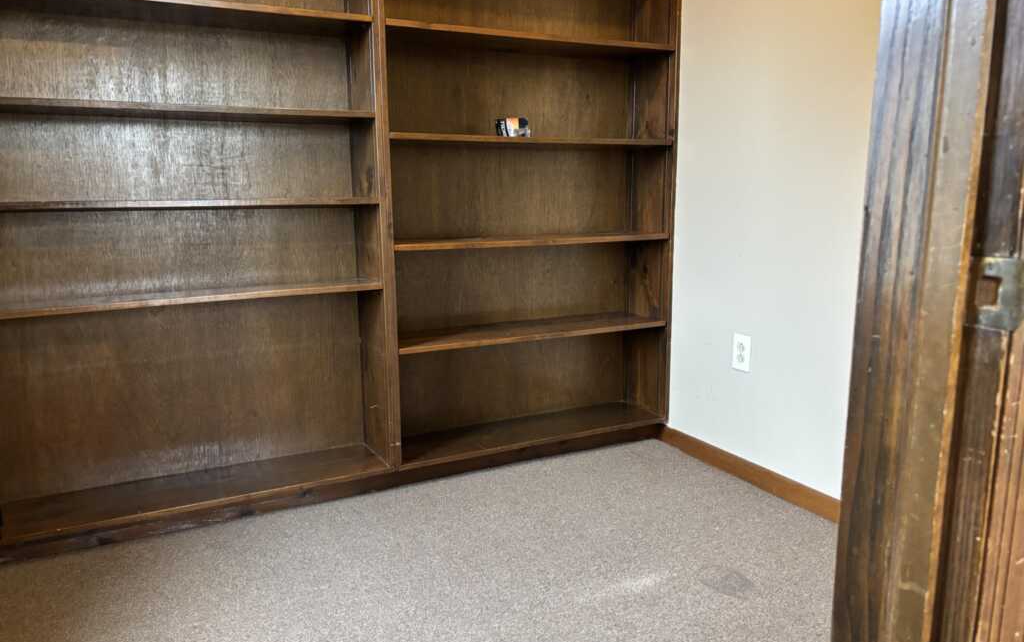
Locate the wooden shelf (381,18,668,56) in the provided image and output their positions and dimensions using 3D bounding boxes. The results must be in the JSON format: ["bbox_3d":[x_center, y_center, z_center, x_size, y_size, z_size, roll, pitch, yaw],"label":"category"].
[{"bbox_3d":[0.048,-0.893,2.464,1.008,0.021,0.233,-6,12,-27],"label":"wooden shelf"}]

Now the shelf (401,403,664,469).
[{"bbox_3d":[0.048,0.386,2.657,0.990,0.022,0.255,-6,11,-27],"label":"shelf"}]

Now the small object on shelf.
[{"bbox_3d":[0.000,-0.600,2.374,0.084,0.061,0.074,-6,11,-27],"label":"small object on shelf"}]

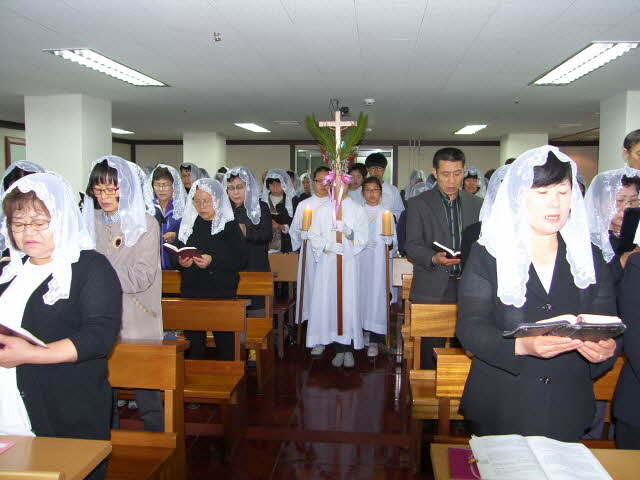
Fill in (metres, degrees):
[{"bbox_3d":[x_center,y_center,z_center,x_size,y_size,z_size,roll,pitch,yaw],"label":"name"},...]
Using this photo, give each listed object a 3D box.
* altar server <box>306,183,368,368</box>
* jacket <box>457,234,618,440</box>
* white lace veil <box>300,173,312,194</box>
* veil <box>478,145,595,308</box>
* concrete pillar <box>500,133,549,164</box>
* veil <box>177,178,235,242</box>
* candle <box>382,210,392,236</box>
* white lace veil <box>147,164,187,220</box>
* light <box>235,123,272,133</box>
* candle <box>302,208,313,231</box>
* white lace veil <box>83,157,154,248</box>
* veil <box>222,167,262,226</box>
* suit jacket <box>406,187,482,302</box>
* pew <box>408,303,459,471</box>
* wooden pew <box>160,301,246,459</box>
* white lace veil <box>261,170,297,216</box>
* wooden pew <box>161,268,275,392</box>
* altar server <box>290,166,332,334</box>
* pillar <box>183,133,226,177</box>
[{"bbox_3d":[0.140,0.201,4.229,0.500,1.540,0.420,1,6,5],"label":"altar server"},{"bbox_3d":[0.599,0.268,1.466,0.450,0.580,0.310,1,6,4],"label":"jacket"},{"bbox_3d":[-0.159,-0.695,6.600,0.240,0.330,0.270,1,6,8],"label":"white lace veil"},{"bbox_3d":[0.610,-0.044,1.480,0.300,0.430,0.300,1,6,9],"label":"veil"},{"bbox_3d":[3.334,-0.567,8.609,0.570,2.330,0.560,1,6,7],"label":"concrete pillar"},{"bbox_3d":[-0.761,-0.201,3.472,0.340,0.400,0.280,1,6,7],"label":"veil"},{"bbox_3d":[0.570,-0.139,4.373,0.080,0.210,0.080,1,6,7],"label":"candle"},{"bbox_3d":[-1.141,-0.346,3.850,0.300,0.410,0.310,0,6,2],"label":"white lace veil"},{"bbox_3d":[-0.999,-1.705,7.738,0.290,0.090,1.220,1,6,7],"label":"light"},{"bbox_3d":[-0.101,-0.169,4.170,0.076,0.180,0.076,4,6,7],"label":"candle"},{"bbox_3d":[-0.987,-0.190,2.548,0.300,0.410,0.290,1,6,7],"label":"white lace veil"},{"bbox_3d":[-0.569,-0.322,3.750,0.300,0.420,0.310,2,7,16],"label":"veil"},{"bbox_3d":[0.724,0.019,2.870,0.500,0.700,0.320,1,6,9],"label":"suit jacket"},{"bbox_3d":[1.260,0.763,2.571,1.600,0.790,0.478,1,6,7],"label":"pew"},{"bbox_3d":[-1.197,0.767,3.121,1.500,0.800,0.560,1,6,7],"label":"wooden pew"},{"bbox_3d":[-0.414,-0.474,5.164,0.350,0.460,0.290,1,6,7],"label":"white lace veil"},{"bbox_3d":[-1.111,0.664,4.092,1.500,0.800,0.560,1,6,7],"label":"wooden pew"},{"bbox_3d":[-0.013,0.154,4.502,0.500,1.572,0.420,1,6,5],"label":"altar server"},{"bbox_3d":[-1.938,-0.623,8.896,0.570,2.330,0.560,1,6,7],"label":"pillar"}]

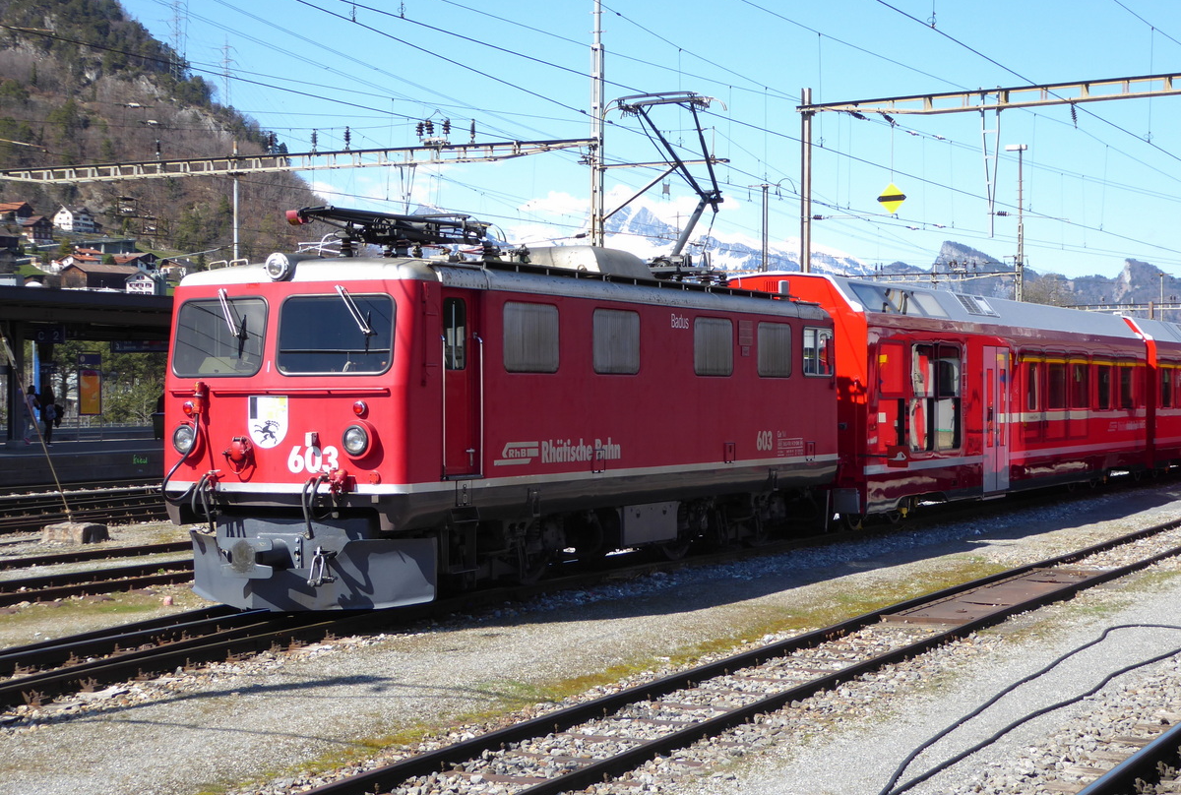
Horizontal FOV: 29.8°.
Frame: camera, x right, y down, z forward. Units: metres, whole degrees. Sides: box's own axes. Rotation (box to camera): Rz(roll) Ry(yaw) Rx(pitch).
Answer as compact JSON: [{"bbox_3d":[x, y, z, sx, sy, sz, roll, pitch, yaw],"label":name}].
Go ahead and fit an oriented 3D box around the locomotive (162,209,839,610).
[{"bbox_3d":[-0.324,0.090,24.683,2.630,3.680,12.150,0,0,26],"label":"locomotive"}]

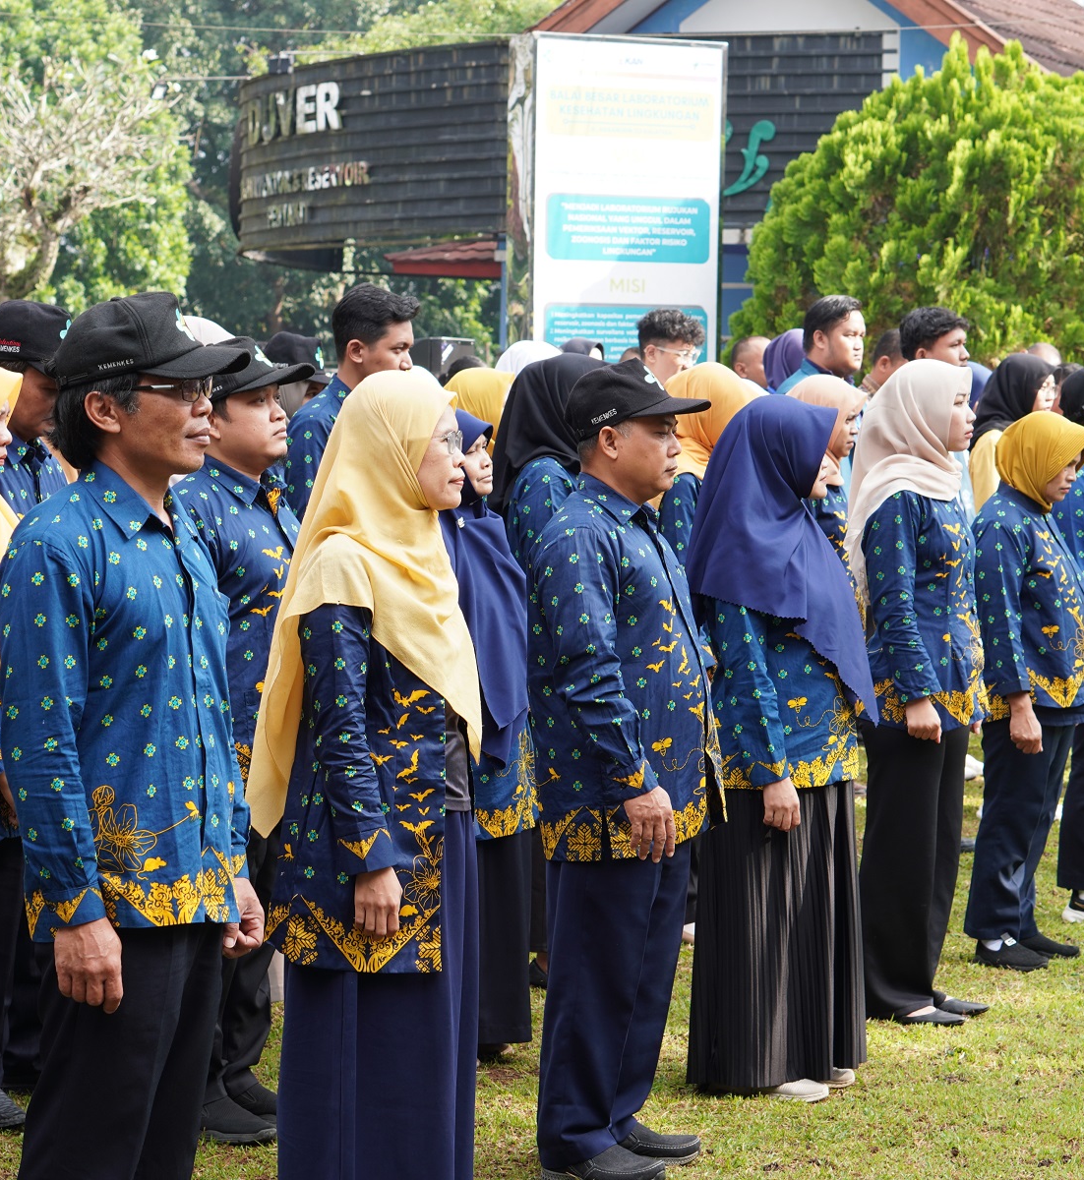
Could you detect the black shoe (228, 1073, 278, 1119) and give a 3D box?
[{"bbox_3d":[-0.587,1.085,7.880,0.280,0.105,0.100,2,4,20],"label":"black shoe"}]

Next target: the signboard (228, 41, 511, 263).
[{"bbox_3d":[-1.258,-3.118,26.300,2.600,1.480,0.750,5,5,43],"label":"signboard"}]

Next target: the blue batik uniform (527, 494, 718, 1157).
[{"bbox_3d":[0.163,0.472,7.580,0.350,1.430,0.500,2,4,24],"label":"blue batik uniform"}]

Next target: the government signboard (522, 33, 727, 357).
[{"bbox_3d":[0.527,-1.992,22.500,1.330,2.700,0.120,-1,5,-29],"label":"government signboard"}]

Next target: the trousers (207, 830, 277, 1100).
[{"bbox_3d":[-0.682,0.620,7.720,0.270,0.920,0.360,3,4,26],"label":"trousers"}]

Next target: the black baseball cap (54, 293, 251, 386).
[{"bbox_3d":[-0.581,-0.370,5.480,0.285,0.145,0.180,-4,1,24],"label":"black baseball cap"}]

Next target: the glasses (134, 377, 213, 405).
[{"bbox_3d":[-0.574,-0.295,5.460,0.145,0.045,0.140,2,4,18],"label":"glasses"}]

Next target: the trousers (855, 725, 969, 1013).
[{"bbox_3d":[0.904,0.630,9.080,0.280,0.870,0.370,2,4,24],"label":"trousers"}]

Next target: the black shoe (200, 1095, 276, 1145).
[{"bbox_3d":[-0.655,1.095,7.680,0.280,0.110,0.110,2,4,24],"label":"black shoe"}]

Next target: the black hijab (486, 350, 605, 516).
[{"bbox_3d":[0.043,-0.390,9.200,0.320,0.430,0.320,2,4,24],"label":"black hijab"}]

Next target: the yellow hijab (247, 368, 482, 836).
[{"bbox_3d":[-0.294,0.019,6.100,0.370,0.760,0.390,2,4,20],"label":"yellow hijab"}]

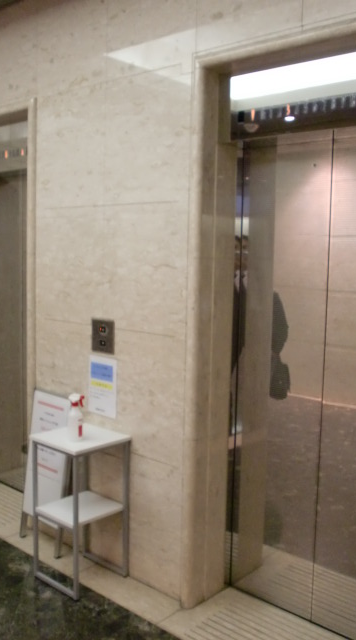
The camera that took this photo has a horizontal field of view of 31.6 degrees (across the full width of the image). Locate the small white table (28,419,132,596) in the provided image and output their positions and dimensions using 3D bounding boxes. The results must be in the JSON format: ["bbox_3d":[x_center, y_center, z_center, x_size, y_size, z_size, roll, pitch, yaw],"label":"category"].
[{"bbox_3d":[-0.482,0.930,3.115,0.360,0.719,0.345,6,8,42],"label":"small white table"}]

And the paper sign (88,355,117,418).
[{"bbox_3d":[-0.388,0.341,3.212,0.208,0.297,0.010,6,8,41],"label":"paper sign"}]

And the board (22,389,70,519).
[{"bbox_3d":[-0.707,0.757,3.451,0.334,0.690,0.030,6,2,43],"label":"board"}]

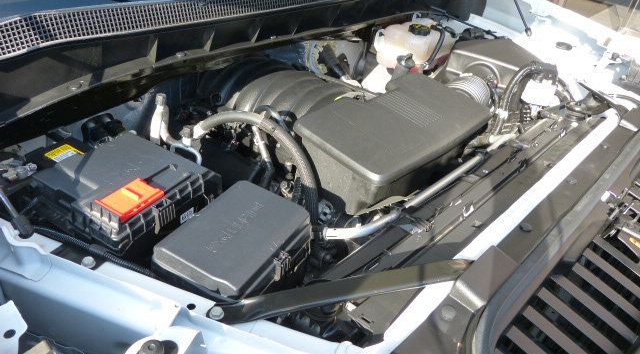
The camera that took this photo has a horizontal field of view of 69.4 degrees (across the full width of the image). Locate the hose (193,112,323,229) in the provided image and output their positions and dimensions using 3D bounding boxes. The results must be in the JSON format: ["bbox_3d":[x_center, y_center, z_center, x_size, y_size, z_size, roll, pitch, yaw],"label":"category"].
[{"bbox_3d":[-0.140,-0.008,0.961,0.315,0.137,0.137,28,42,29],"label":"hose"}]

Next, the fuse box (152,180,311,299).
[{"bbox_3d":[-0.152,0.129,0.858,0.180,0.080,0.239,23,40,24],"label":"fuse box"}]

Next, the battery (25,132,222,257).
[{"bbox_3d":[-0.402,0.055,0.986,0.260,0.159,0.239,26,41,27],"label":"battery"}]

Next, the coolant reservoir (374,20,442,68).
[{"bbox_3d":[0.296,-0.439,1.530,0.153,0.133,0.204,30,43,31],"label":"coolant reservoir"}]

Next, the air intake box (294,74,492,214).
[{"bbox_3d":[0.168,-0.088,1.135,0.433,0.129,0.294,-26,46,-36],"label":"air intake box"}]

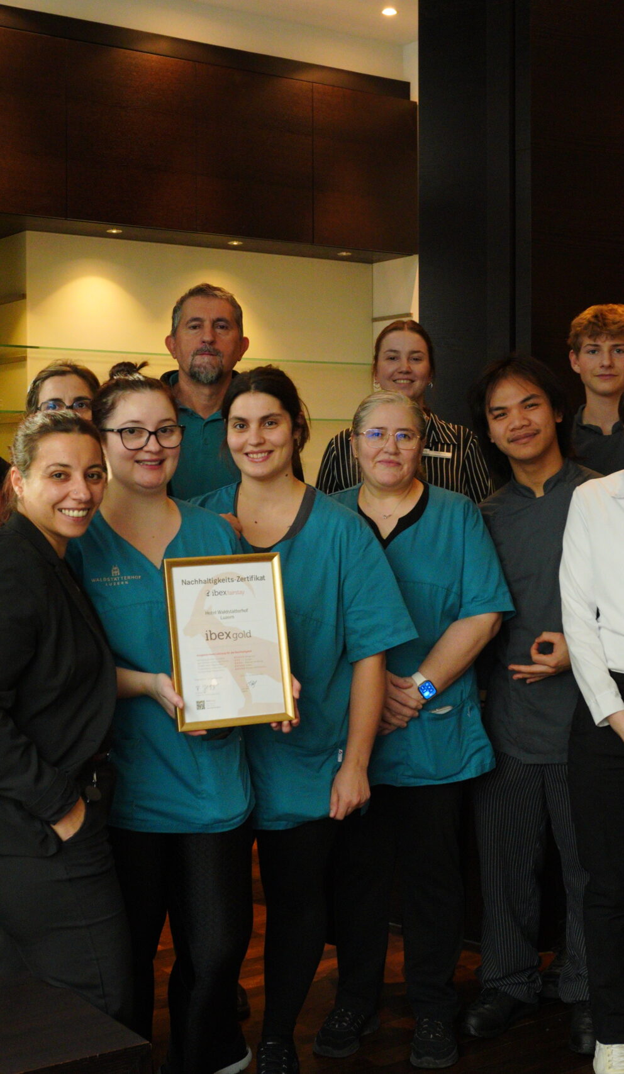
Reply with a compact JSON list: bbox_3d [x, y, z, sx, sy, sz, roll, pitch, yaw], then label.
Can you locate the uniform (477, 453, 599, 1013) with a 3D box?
[{"bbox_3d":[0.541,0.478,3.620,0.470,1.314,0.290,0,2,12],"label":"uniform"}]

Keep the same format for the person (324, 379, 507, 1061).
[{"bbox_3d":[0.195,0.432,3.550,0.540,1.540,0.340,0,2,6],"label":"person"}]

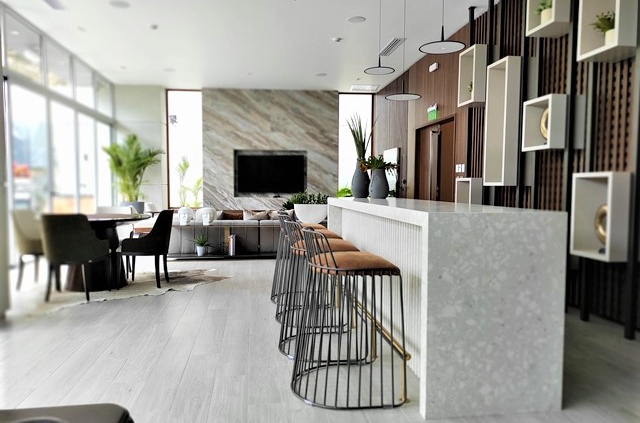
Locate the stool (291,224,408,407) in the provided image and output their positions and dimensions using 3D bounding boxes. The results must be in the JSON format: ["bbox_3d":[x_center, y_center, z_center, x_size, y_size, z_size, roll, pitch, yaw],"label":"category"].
[{"bbox_3d":[0.129,0.512,2.493,0.564,0.844,0.559,0,3,-8],"label":"stool"}]

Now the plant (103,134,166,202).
[{"bbox_3d":[-3.463,-0.814,8.645,1.129,1.310,1.065,0,3,-9],"label":"plant"}]

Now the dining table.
[{"bbox_3d":[-2.377,0.429,4.962,1.129,0.737,1.129,0,3,-9],"label":"dining table"}]

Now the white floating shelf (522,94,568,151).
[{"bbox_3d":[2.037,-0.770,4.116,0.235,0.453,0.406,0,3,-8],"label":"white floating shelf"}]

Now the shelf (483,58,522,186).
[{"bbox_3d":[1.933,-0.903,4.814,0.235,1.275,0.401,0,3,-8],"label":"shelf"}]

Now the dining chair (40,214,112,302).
[{"bbox_3d":[-2.354,0.421,4.437,0.554,0.815,0.564,0,3,-5],"label":"dining chair"}]

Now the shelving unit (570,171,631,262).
[{"bbox_3d":[2.054,0.030,3.398,0.145,0.621,0.388,0,3,-9],"label":"shelving unit"}]

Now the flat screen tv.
[{"bbox_3d":[-1.053,-0.810,10.176,1.454,0.836,0.069,0,3,-12],"label":"flat screen tv"}]

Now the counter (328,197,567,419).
[{"bbox_3d":[0.625,0.403,3.505,0.686,0.955,2.744,0,3,-8],"label":"counter"}]

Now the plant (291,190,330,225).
[{"bbox_3d":[-0.151,-0.057,7.050,0.600,0.512,0.600,0,3,-8],"label":"plant"}]

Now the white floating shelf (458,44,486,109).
[{"bbox_3d":[1.751,-1.536,5.302,0.145,0.613,0.386,0,3,-9],"label":"white floating shelf"}]

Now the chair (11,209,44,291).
[{"bbox_3d":[-2.897,0.389,4.912,0.564,0.820,0.543,0,3,-9],"label":"chair"}]

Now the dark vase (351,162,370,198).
[{"bbox_3d":[0.409,-0.316,4.527,0.181,0.376,0.181,0,3,-8],"label":"dark vase"}]

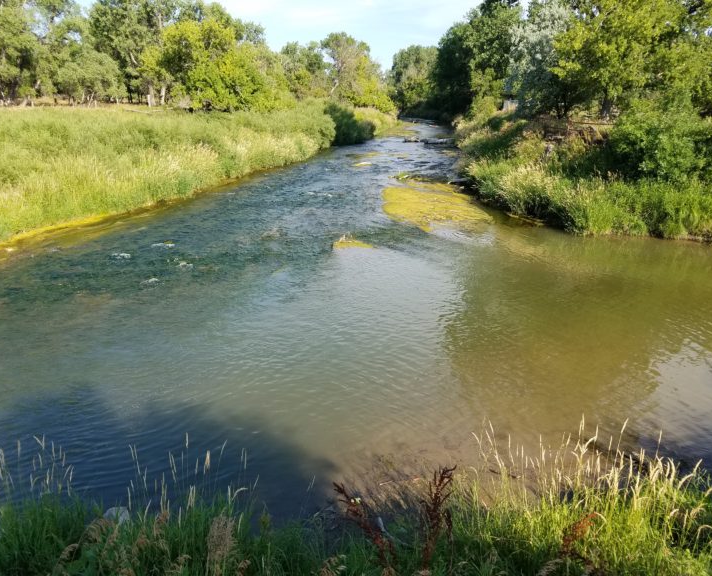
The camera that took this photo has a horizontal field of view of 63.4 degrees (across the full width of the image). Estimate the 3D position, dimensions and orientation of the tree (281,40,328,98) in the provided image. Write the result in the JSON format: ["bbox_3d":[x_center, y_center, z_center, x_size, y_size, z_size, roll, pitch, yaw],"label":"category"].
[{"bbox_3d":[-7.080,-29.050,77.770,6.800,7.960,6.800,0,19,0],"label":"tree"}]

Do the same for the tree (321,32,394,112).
[{"bbox_3d":[0.190,-26.630,71.200,9.000,9.020,8.000,0,19,0],"label":"tree"}]

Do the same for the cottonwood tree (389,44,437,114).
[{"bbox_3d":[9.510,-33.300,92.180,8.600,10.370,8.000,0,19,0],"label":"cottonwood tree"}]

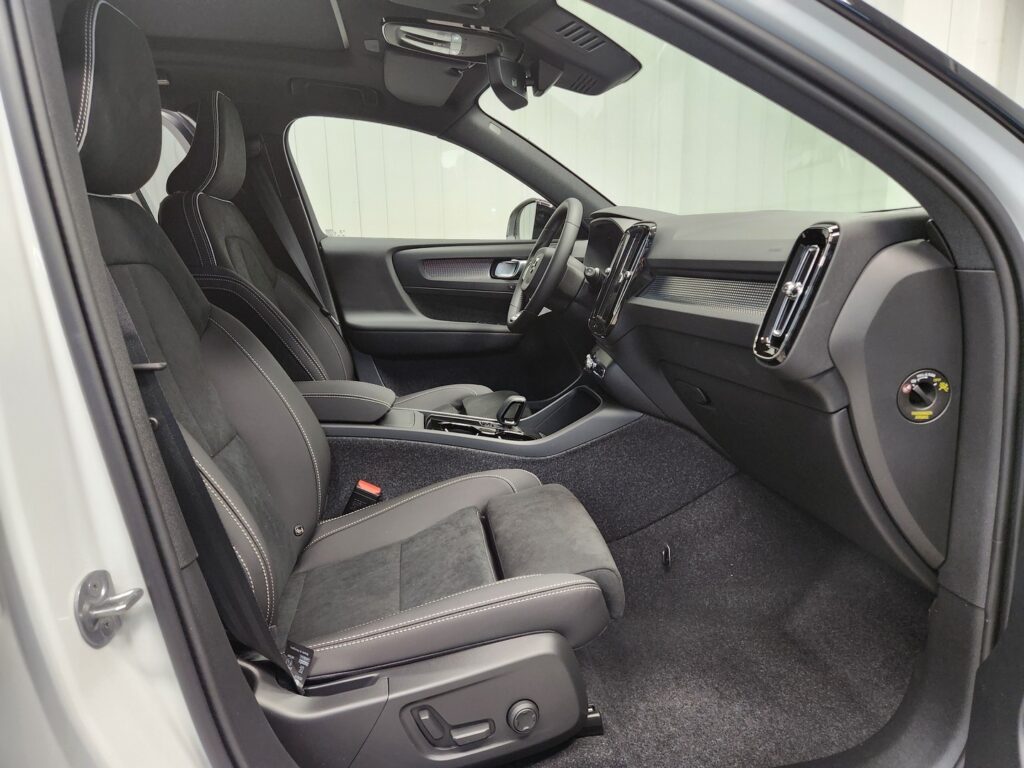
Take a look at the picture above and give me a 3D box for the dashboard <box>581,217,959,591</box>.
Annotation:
[{"bbox_3d":[0.406,-0.135,1.559,0.510,0.550,1.430,-4,15,-10],"label":"dashboard"}]

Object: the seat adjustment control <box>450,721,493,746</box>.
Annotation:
[{"bbox_3d":[-0.056,0.492,0.958,0.064,0.024,0.020,-10,16,-8],"label":"seat adjustment control"}]

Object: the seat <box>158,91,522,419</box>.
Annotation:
[{"bbox_3d":[-0.384,-0.163,1.792,0.880,1.100,0.540,-4,15,-10],"label":"seat"}]

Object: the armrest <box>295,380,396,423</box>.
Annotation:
[{"bbox_3d":[-0.399,0.040,1.460,0.290,0.068,0.190,-4,15,-10],"label":"armrest"}]

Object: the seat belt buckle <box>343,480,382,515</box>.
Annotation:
[{"bbox_3d":[-0.315,0.255,1.415,0.058,0.090,0.030,23,9,-15],"label":"seat belt buckle"}]

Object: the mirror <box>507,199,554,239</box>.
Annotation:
[{"bbox_3d":[0.083,-0.555,2.356,0.130,0.170,0.230,-7,15,-21],"label":"mirror"}]

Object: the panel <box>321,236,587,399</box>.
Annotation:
[{"bbox_3d":[-0.107,-0.162,2.189,0.920,0.640,0.130,-4,15,-10],"label":"panel"}]

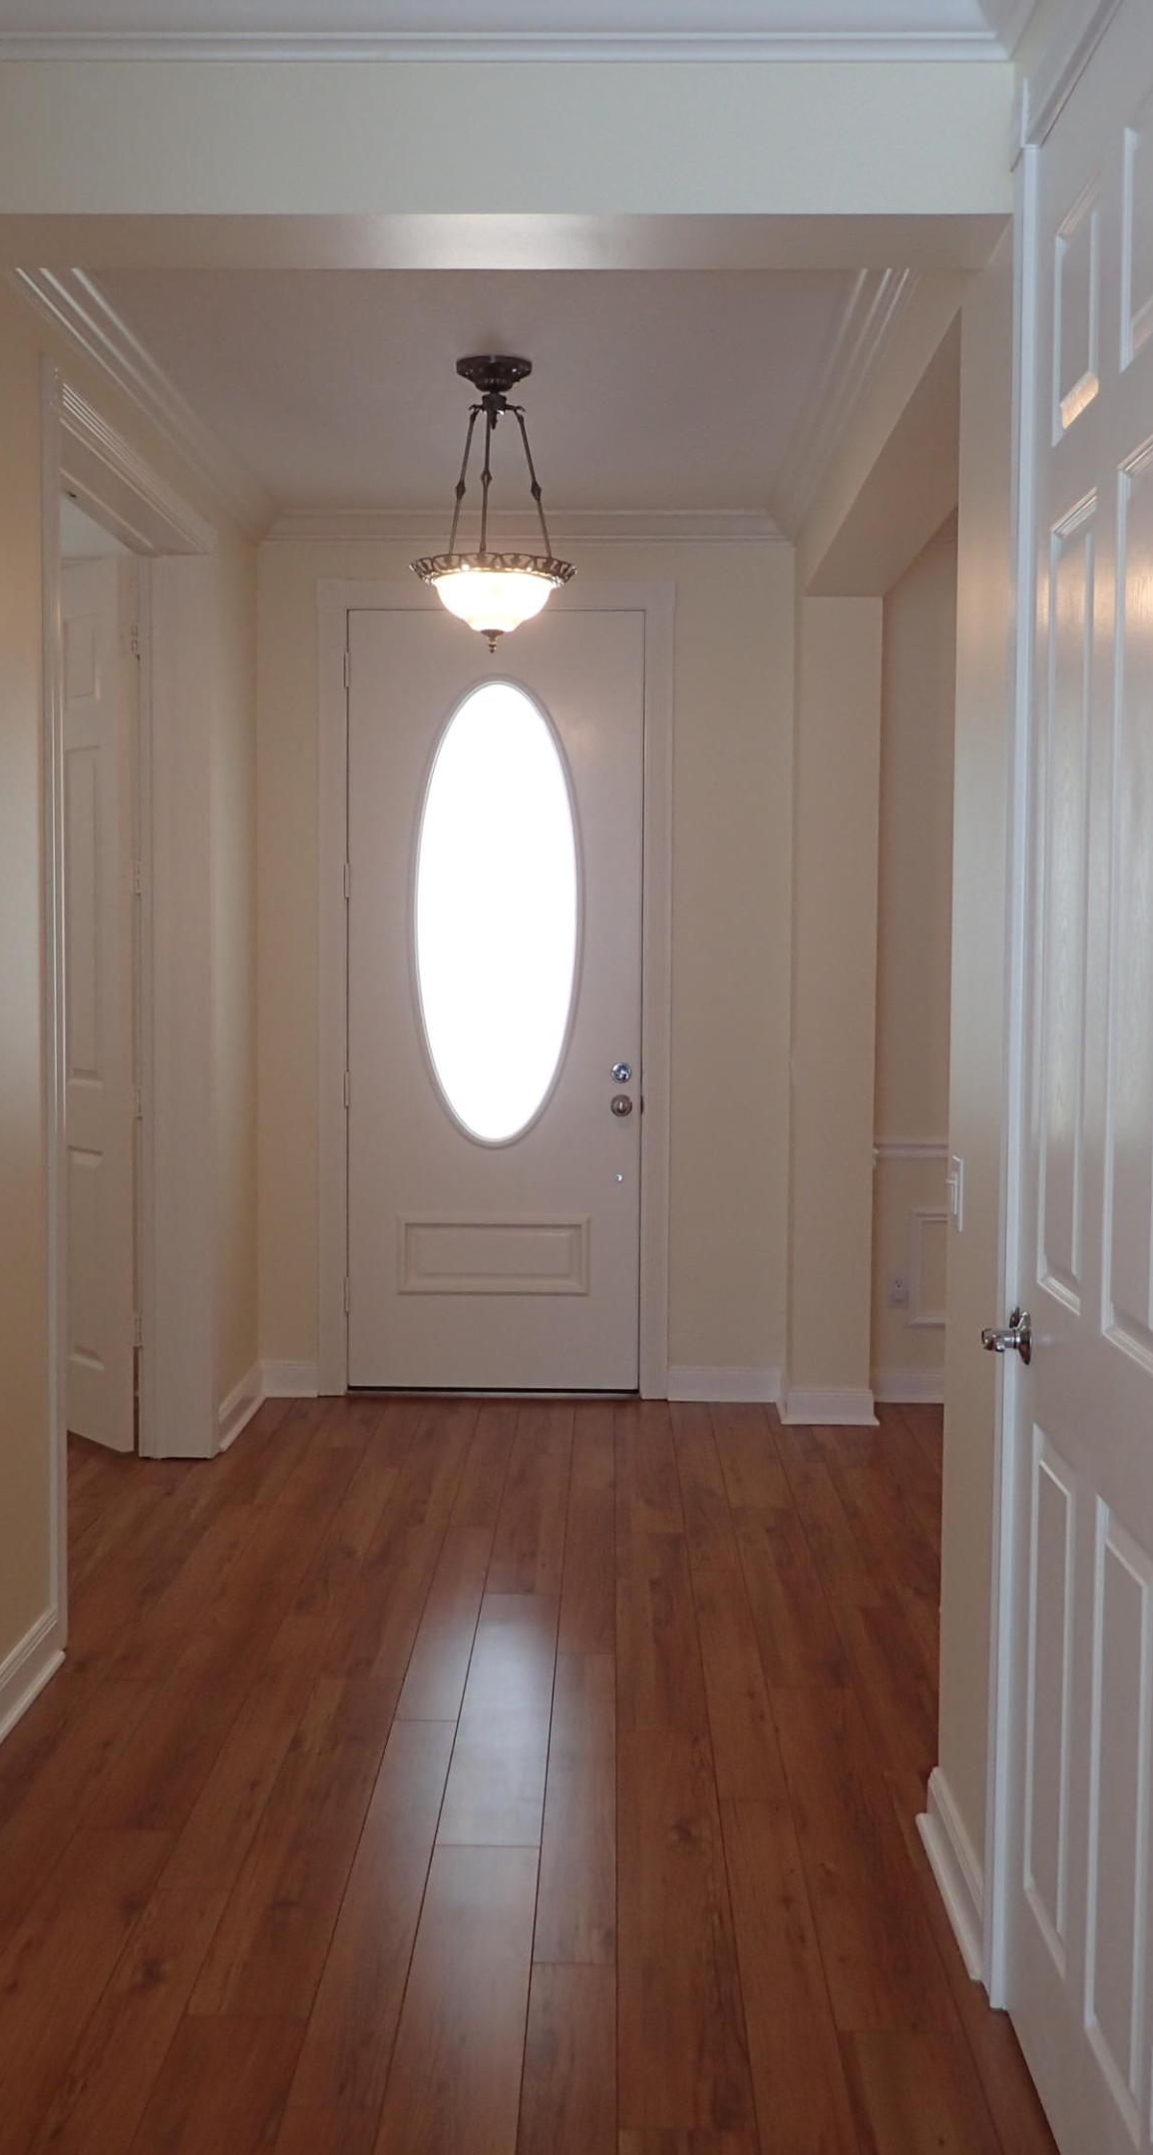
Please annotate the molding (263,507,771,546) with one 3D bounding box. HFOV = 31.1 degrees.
[{"bbox_3d":[-0.149,-1.657,6.242,1.620,0.105,0.085,0,4,1],"label":"molding"}]

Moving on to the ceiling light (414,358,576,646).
[{"bbox_3d":[-0.188,-1.287,4.701,0.380,0.640,0.380,0,4,1],"label":"ceiling light"}]

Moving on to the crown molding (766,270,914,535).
[{"bbox_3d":[0.592,-1.556,4.753,0.085,0.105,3.045,0,4,1],"label":"crown molding"}]

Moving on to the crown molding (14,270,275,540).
[{"bbox_3d":[-0.945,-1.566,4.779,0.085,0.105,3.045,0,4,1],"label":"crown molding"}]

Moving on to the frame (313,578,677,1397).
[{"bbox_3d":[-0.254,-0.260,6.417,1.102,2.519,0.130,0,4,1],"label":"frame"}]

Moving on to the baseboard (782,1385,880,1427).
[{"bbox_3d":[0.748,0.970,6.118,0.278,0.113,0.030,0,4,1],"label":"baseboard"}]

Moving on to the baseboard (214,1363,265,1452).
[{"bbox_3d":[-0.980,0.962,6.105,0.026,0.113,0.705,0,4,1],"label":"baseboard"}]

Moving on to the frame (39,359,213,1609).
[{"bbox_3d":[-1.093,-0.160,4.809,0.220,2.518,1.740,0,4,1],"label":"frame"}]

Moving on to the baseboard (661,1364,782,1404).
[{"bbox_3d":[0.463,0.949,6.428,0.349,0.113,0.028,0,4,1],"label":"baseboard"}]

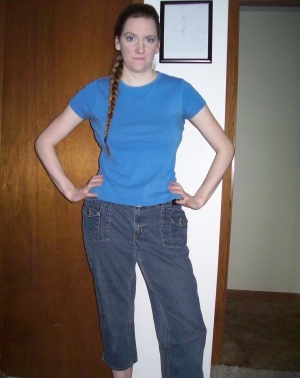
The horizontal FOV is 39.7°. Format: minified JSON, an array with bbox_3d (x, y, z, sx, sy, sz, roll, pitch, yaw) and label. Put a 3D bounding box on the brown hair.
[{"bbox_3d":[-0.057,-0.388,1.484,0.185,0.545,0.240,2,6,-4],"label":"brown hair"}]

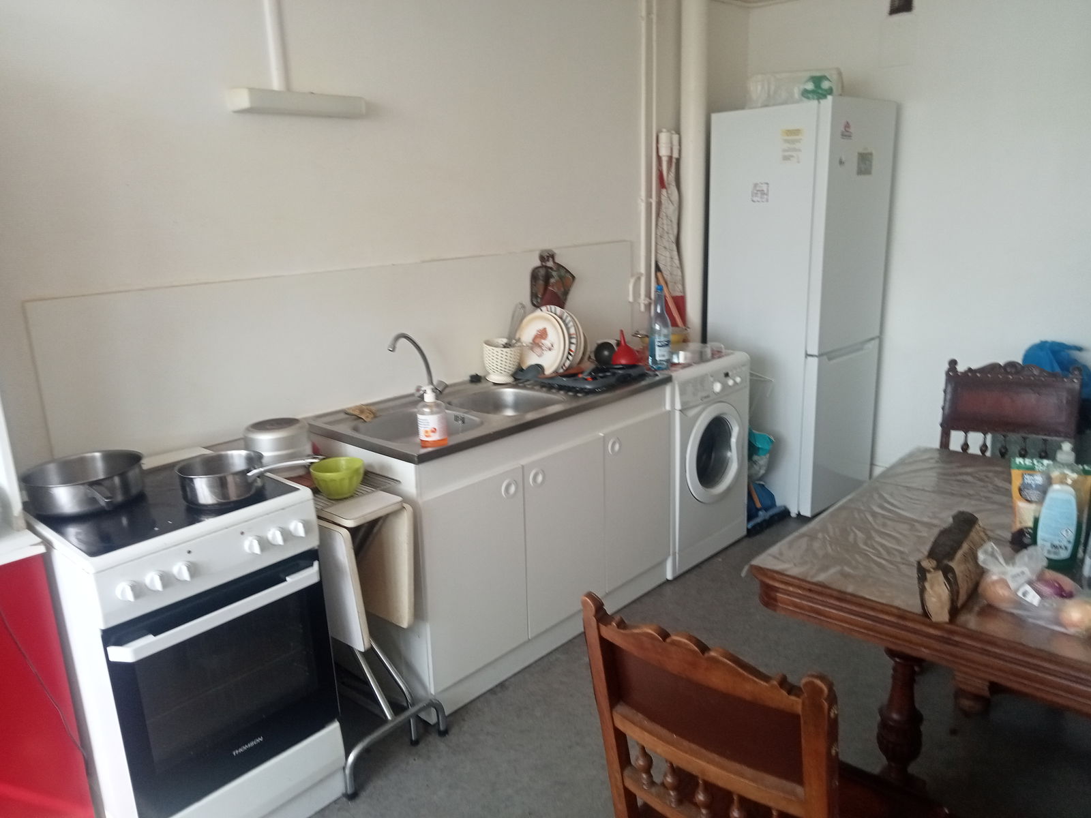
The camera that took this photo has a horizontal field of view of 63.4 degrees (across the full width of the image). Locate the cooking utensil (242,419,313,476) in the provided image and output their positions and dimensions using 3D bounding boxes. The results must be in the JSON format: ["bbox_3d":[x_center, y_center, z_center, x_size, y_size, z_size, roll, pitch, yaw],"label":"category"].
[{"bbox_3d":[-0.788,0.109,2.600,0.200,0.125,0.200,-2,15,0],"label":"cooking utensil"}]

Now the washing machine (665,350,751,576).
[{"bbox_3d":[0.486,0.183,3.793,0.550,0.840,0.580,12,21,42],"label":"washing machine"}]

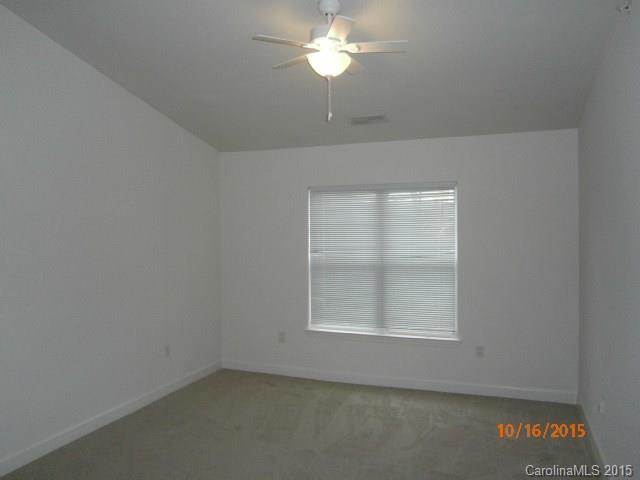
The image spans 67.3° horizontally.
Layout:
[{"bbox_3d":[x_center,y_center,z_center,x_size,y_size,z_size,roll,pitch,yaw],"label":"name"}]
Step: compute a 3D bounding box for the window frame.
[{"bbox_3d":[0.611,0.206,4.839,1.530,1.520,0.100,0,1,20],"label":"window frame"}]

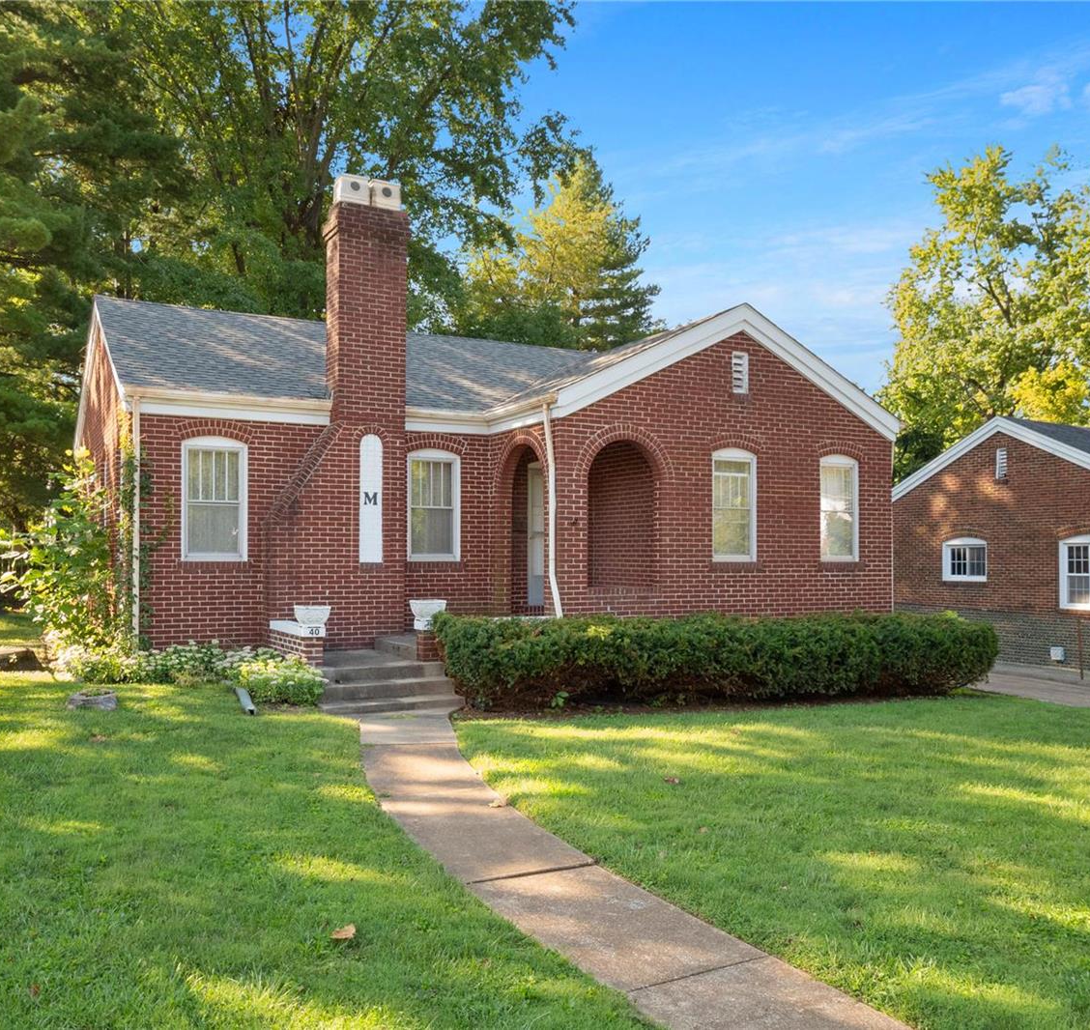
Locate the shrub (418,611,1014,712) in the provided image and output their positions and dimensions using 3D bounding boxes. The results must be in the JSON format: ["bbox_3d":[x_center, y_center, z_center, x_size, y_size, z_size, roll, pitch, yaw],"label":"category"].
[{"bbox_3d":[2.664,1.794,13.240,8.600,1.070,1.200,1,-3,-28],"label":"shrub"}]

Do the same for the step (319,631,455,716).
[{"bbox_3d":[-2.135,1.824,11.931,1.750,0.620,2.500,1,-3,-28],"label":"step"}]

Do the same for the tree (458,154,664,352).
[{"bbox_3d":[0.498,-4.254,34.233,7.000,15.300,7.000,1,-3,-28],"label":"tree"}]

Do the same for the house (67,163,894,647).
[{"bbox_3d":[-1.872,-1.015,17.645,10.600,6.500,11.100,1,-3,-28],"label":"house"}]

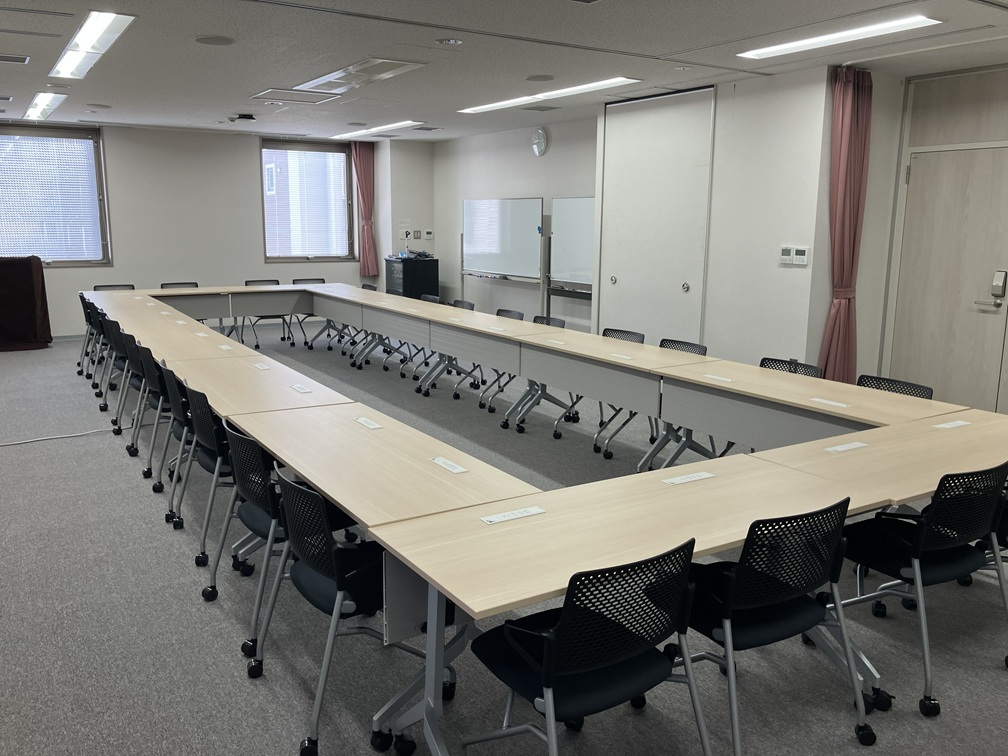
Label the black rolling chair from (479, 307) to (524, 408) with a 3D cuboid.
[{"bbox_3d":[-0.076,-0.177,7.089,0.565,0.775,0.570,-6,13,-32],"label":"black rolling chair"}]

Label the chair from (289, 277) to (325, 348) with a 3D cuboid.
[{"bbox_3d":[-2.410,-0.871,10.448,0.570,0.800,0.580,-6,13,-28],"label":"chair"}]

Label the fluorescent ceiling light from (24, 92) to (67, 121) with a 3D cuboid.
[{"bbox_3d":[-4.845,-2.833,8.552,0.250,0.080,2.500,-6,13,-32],"label":"fluorescent ceiling light"}]

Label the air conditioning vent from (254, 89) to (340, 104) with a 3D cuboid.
[{"bbox_3d":[-1.937,-2.612,7.561,0.650,0.040,0.660,-7,13,-33],"label":"air conditioning vent"}]

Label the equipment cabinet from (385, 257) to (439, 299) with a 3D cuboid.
[{"bbox_3d":[-1.271,-1.120,11.293,0.550,1.010,0.590,-6,13,-32],"label":"equipment cabinet"}]

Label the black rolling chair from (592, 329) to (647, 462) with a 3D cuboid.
[{"bbox_3d":[0.729,0.075,5.830,0.565,0.775,0.570,-6,13,-32],"label":"black rolling chair"}]

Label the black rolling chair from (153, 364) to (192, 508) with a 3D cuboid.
[{"bbox_3d":[-1.631,0.299,4.506,0.570,0.775,0.570,-6,13,-32],"label":"black rolling chair"}]

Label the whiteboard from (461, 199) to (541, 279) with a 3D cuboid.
[{"bbox_3d":[-0.047,-1.692,9.807,0.070,0.905,1.810,-6,13,-32],"label":"whiteboard"}]

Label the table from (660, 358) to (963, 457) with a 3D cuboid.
[{"bbox_3d":[1.500,0.399,4.342,0.615,0.720,1.510,-6,13,-32],"label":"table"}]

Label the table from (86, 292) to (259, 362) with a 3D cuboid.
[{"bbox_3d":[-2.995,-0.158,6.942,0.600,0.720,4.730,-6,13,-32],"label":"table"}]

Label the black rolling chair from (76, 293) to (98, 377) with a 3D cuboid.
[{"bbox_3d":[-4.193,-0.493,8.499,0.580,0.800,0.570,-6,13,-30],"label":"black rolling chair"}]

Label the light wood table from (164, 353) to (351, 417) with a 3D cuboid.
[{"bbox_3d":[-1.338,0.362,4.344,0.595,0.720,1.520,-6,13,-32],"label":"light wood table"}]

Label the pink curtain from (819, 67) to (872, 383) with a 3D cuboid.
[{"bbox_3d":[2.602,-0.988,6.255,0.370,2.600,0.190,-7,13,-33],"label":"pink curtain"}]

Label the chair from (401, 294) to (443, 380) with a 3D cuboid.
[{"bbox_3d":[-0.887,-0.439,8.330,0.560,0.780,0.560,-7,13,-32],"label":"chair"}]

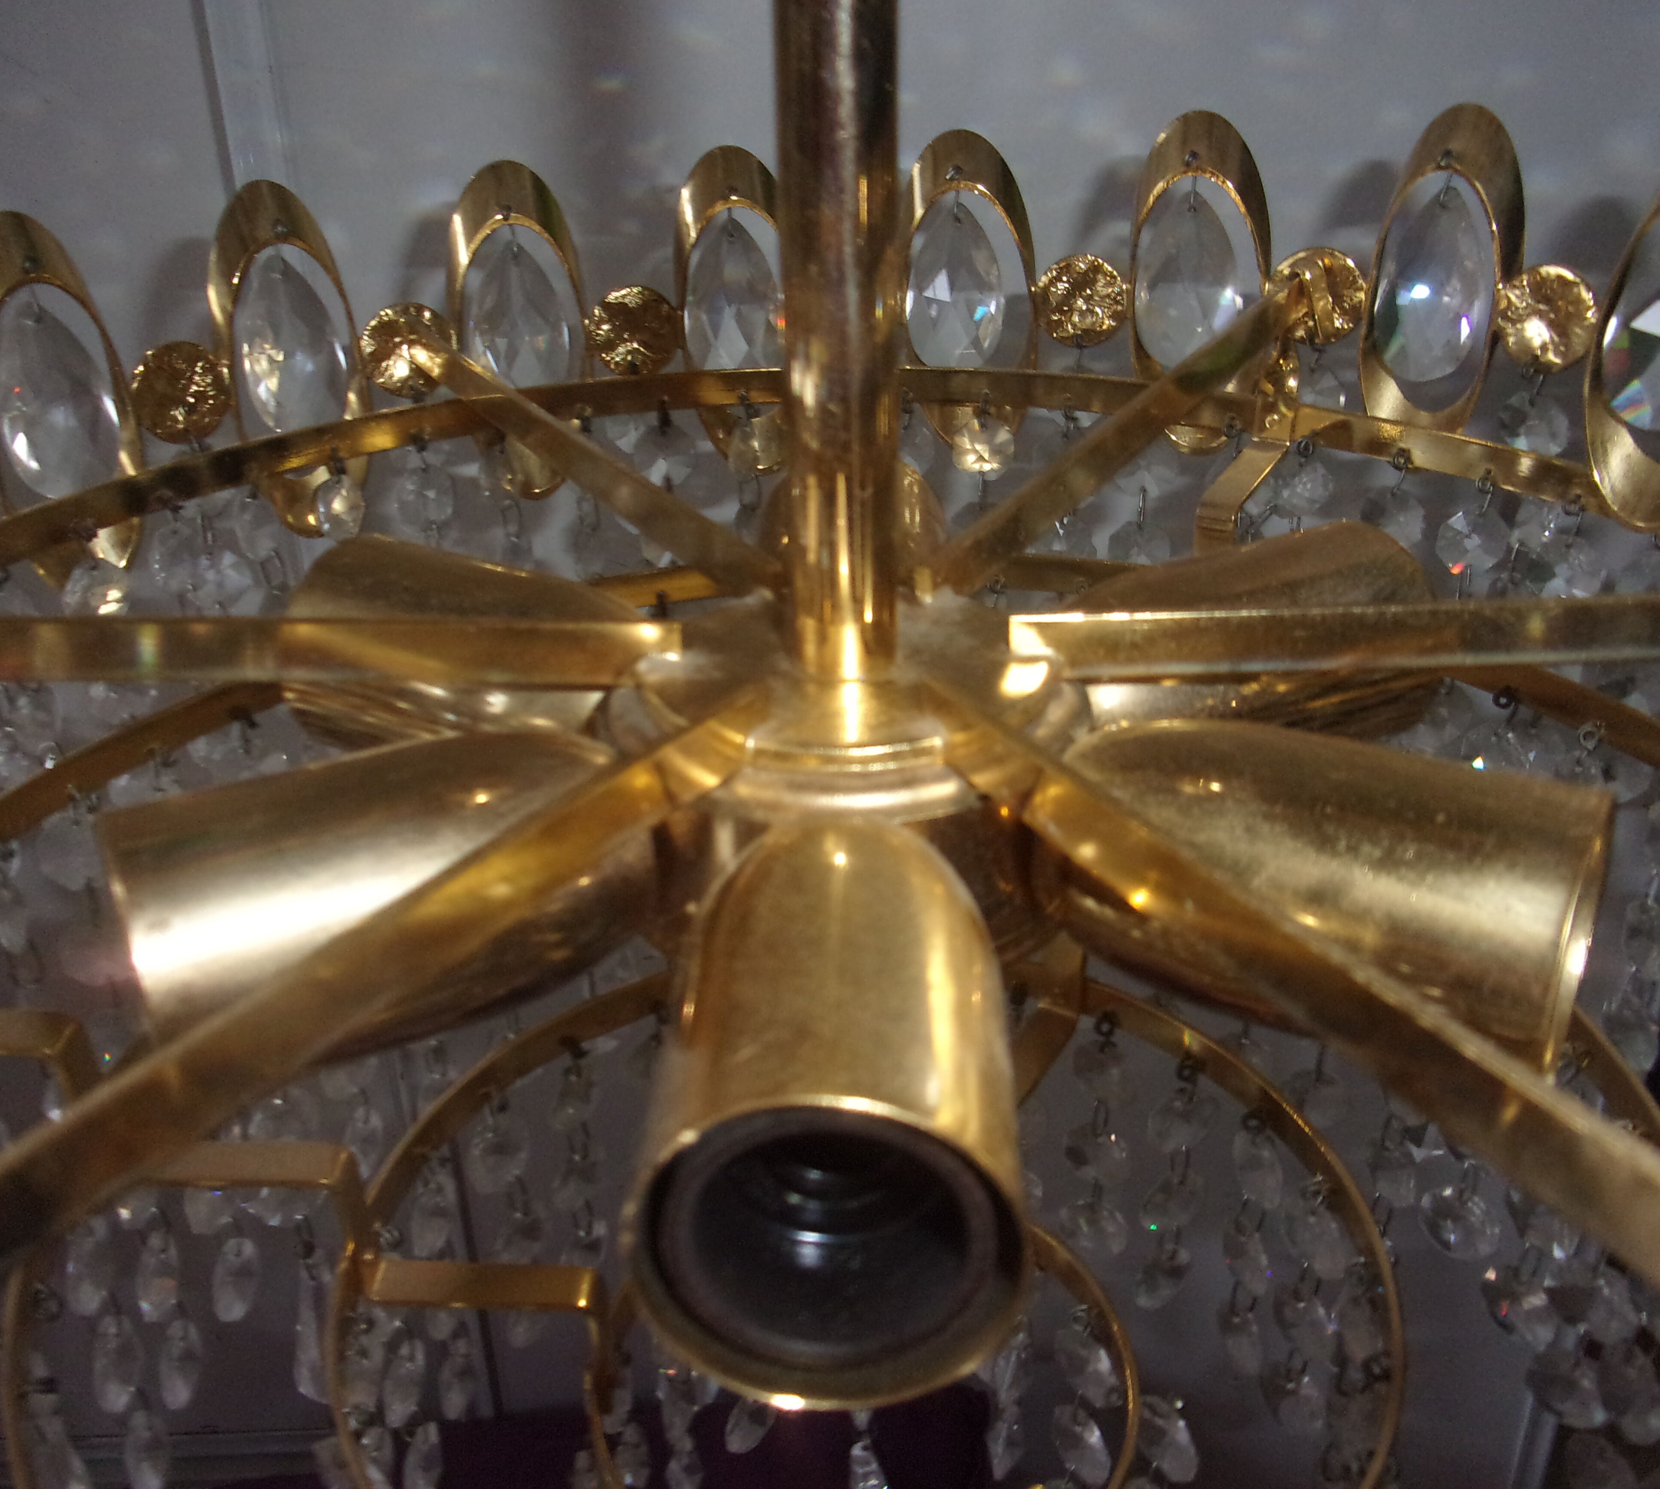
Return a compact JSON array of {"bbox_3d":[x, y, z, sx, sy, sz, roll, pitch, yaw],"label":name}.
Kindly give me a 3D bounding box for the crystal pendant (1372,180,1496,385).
[{"bbox_3d":[0.162,-0.122,0.430,0.031,0.051,0.014,18,33,35],"label":"crystal pendant"}]

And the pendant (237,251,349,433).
[{"bbox_3d":[-0.150,-0.110,0.444,0.031,0.051,0.014,-17,30,-32],"label":"pendant"}]

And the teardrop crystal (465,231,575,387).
[{"bbox_3d":[-0.092,-0.126,0.472,0.031,0.051,0.014,-9,27,-19],"label":"teardrop crystal"}]

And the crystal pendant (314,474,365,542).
[{"bbox_3d":[-0.133,-0.064,0.437,0.018,0.019,0.008,-21,32,-32],"label":"crystal pendant"}]

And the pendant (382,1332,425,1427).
[{"bbox_3d":[-0.070,0.104,0.263,0.007,0.014,0.014,1,28,6],"label":"pendant"}]

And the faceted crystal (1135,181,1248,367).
[{"bbox_3d":[0.076,-0.098,0.339,0.023,0.038,0.012,10,30,22],"label":"faceted crystal"}]

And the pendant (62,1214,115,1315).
[{"bbox_3d":[-0.104,0.074,0.227,0.007,0.014,0.014,-4,28,-3],"label":"pendant"}]

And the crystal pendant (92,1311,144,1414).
[{"bbox_3d":[-0.104,0.090,0.234,0.007,0.014,0.014,-5,28,-4],"label":"crystal pendant"}]

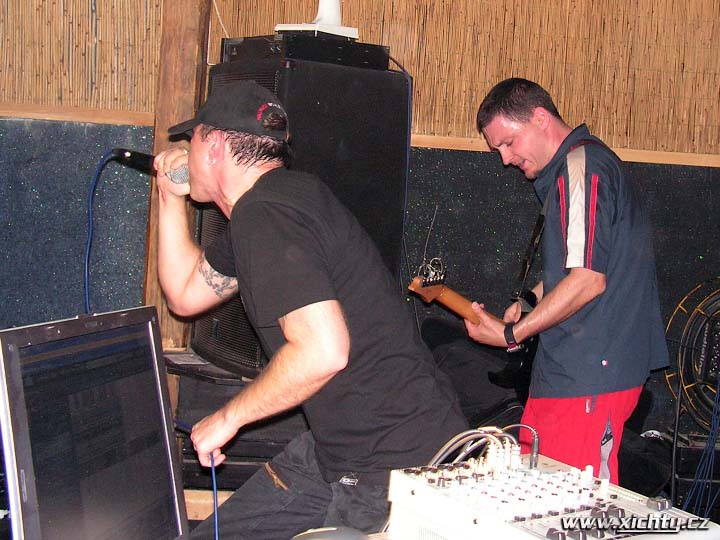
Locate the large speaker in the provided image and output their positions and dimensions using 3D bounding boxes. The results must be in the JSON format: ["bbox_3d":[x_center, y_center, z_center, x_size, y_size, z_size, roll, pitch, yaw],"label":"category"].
[{"bbox_3d":[-0.232,-0.224,3.480,0.560,1.110,0.560,-1,8,-37],"label":"large speaker"}]

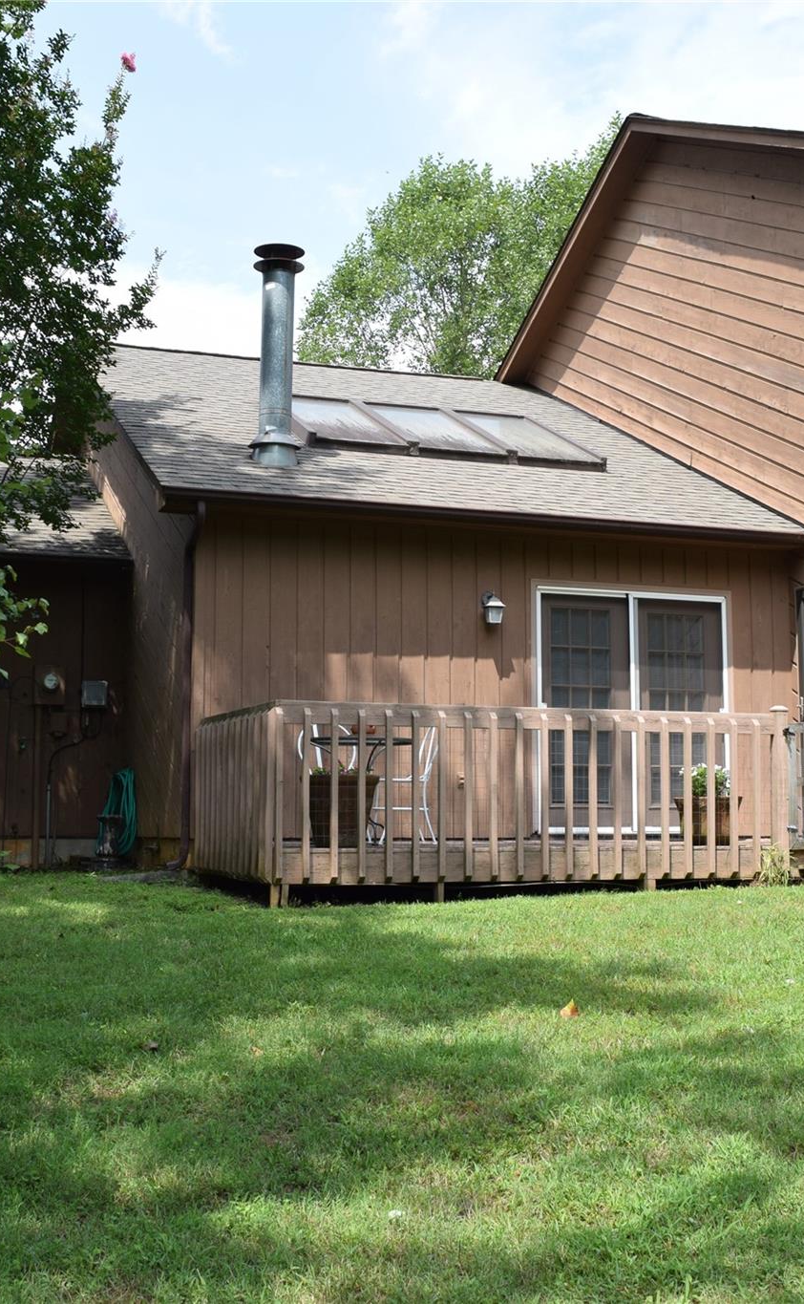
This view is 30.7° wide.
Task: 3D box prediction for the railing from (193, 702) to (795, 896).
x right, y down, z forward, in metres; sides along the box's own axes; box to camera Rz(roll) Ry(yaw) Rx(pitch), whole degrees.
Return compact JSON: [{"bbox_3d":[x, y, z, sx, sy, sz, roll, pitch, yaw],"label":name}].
[{"bbox_3d":[0.593,1.051,10.544,3.789,1.166,2.080,2,-7,-21],"label":"railing"}]

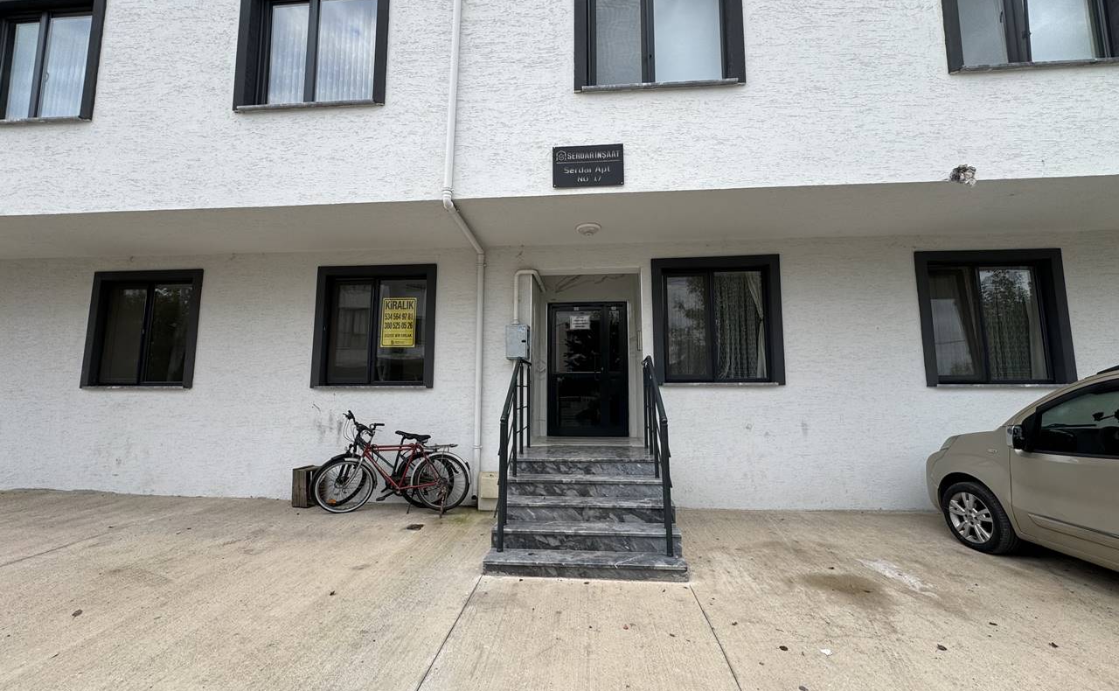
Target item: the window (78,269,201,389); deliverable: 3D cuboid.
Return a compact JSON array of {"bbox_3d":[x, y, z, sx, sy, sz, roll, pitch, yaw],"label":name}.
[{"bbox_3d":[-5.799,-0.223,6.401,1.650,1.659,0.200,0,-7,4],"label":"window"}]

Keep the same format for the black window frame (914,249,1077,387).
[{"bbox_3d":[5.234,-0.326,5.540,1.665,1.657,0.200,0,-7,4],"label":"black window frame"}]

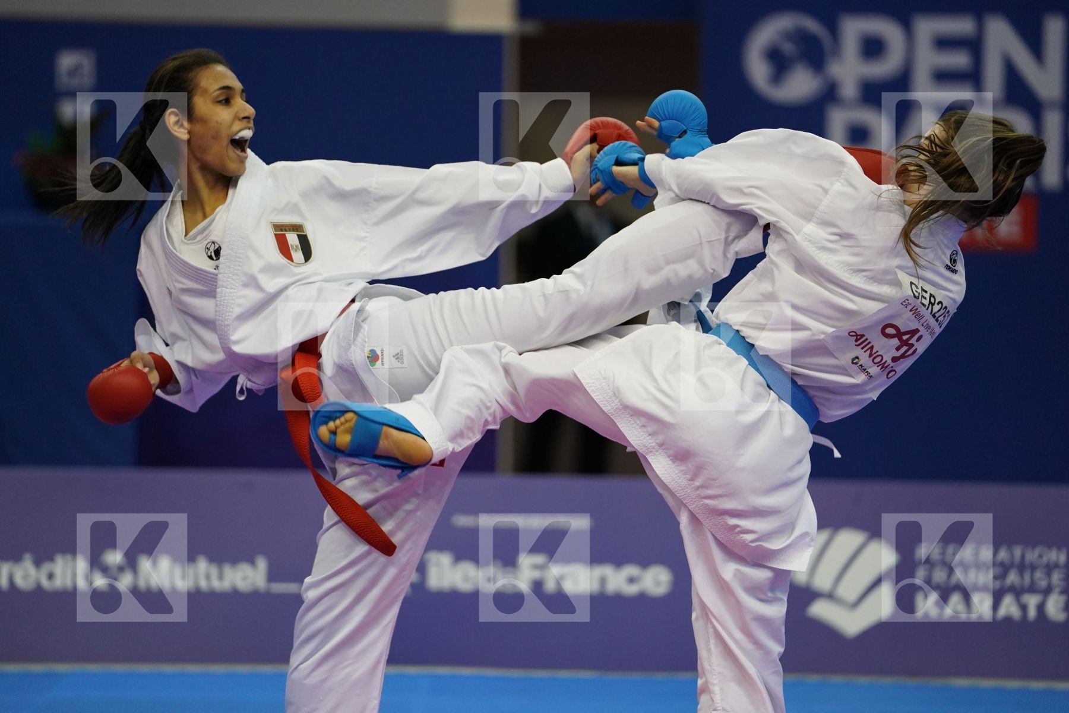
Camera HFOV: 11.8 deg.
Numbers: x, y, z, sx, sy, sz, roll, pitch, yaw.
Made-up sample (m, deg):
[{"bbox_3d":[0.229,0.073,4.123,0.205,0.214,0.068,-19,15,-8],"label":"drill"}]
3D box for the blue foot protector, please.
[{"bbox_3d":[-0.298,0.146,9.420,0.235,0.108,0.110,15,14,16],"label":"blue foot protector"}]

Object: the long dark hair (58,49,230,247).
[{"bbox_3d":[-0.726,-0.387,9.600,0.285,0.360,0.190,0,-2,18],"label":"long dark hair"}]

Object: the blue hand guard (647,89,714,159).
[{"bbox_3d":[0.270,-0.412,9.400,0.120,0.155,0.115,-12,0,0],"label":"blue hand guard"}]

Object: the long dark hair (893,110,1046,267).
[{"bbox_3d":[0.800,-0.318,9.550,0.320,0.220,0.200,-37,-16,-3],"label":"long dark hair"}]

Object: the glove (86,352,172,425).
[{"bbox_3d":[-0.730,0.059,9.300,0.175,0.120,0.120,-28,4,-25],"label":"glove"}]

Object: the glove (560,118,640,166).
[{"bbox_3d":[0.125,-0.396,9.600,0.155,0.100,0.115,-21,0,-6],"label":"glove"}]

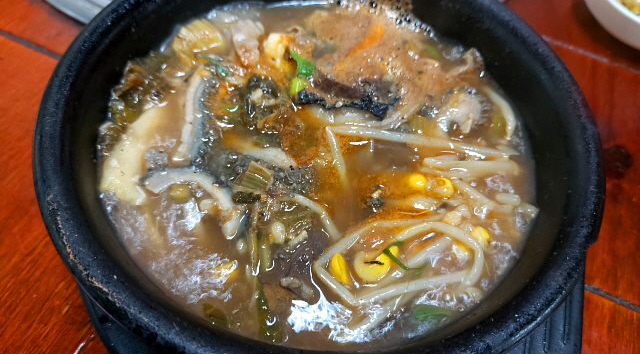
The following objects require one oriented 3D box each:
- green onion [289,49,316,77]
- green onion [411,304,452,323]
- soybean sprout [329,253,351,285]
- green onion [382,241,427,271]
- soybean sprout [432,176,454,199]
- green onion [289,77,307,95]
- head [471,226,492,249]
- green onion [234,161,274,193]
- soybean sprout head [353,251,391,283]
[{"bbox_3d":[-0.007,-0.046,0.186,0.008,0.006,0.013,-21,60,-19],"label":"green onion"},{"bbox_3d":[0.032,0.040,0.134,0.012,0.004,0.005,6,55,-2],"label":"green onion"},{"bbox_3d":[0.006,0.028,0.139,0.005,0.005,0.009,-13,58,-14],"label":"soybean sprout"},{"bbox_3d":[0.026,0.025,0.143,0.014,0.004,0.006,28,58,13],"label":"green onion"},{"bbox_3d":[0.042,0.004,0.159,0.005,0.005,0.007,-30,64,-23],"label":"soybean sprout"},{"bbox_3d":[-0.009,-0.035,0.179,0.006,0.006,0.006,6,56,-2],"label":"green onion"},{"bbox_3d":[0.052,0.020,0.150,0.005,0.005,0.007,-18,60,-17],"label":"head"},{"bbox_3d":[-0.022,0.000,0.153,0.011,0.006,0.009,21,56,9],"label":"green onion"},{"bbox_3d":[0.016,0.028,0.141,0.011,0.006,0.009,1,56,-5],"label":"soybean sprout head"}]

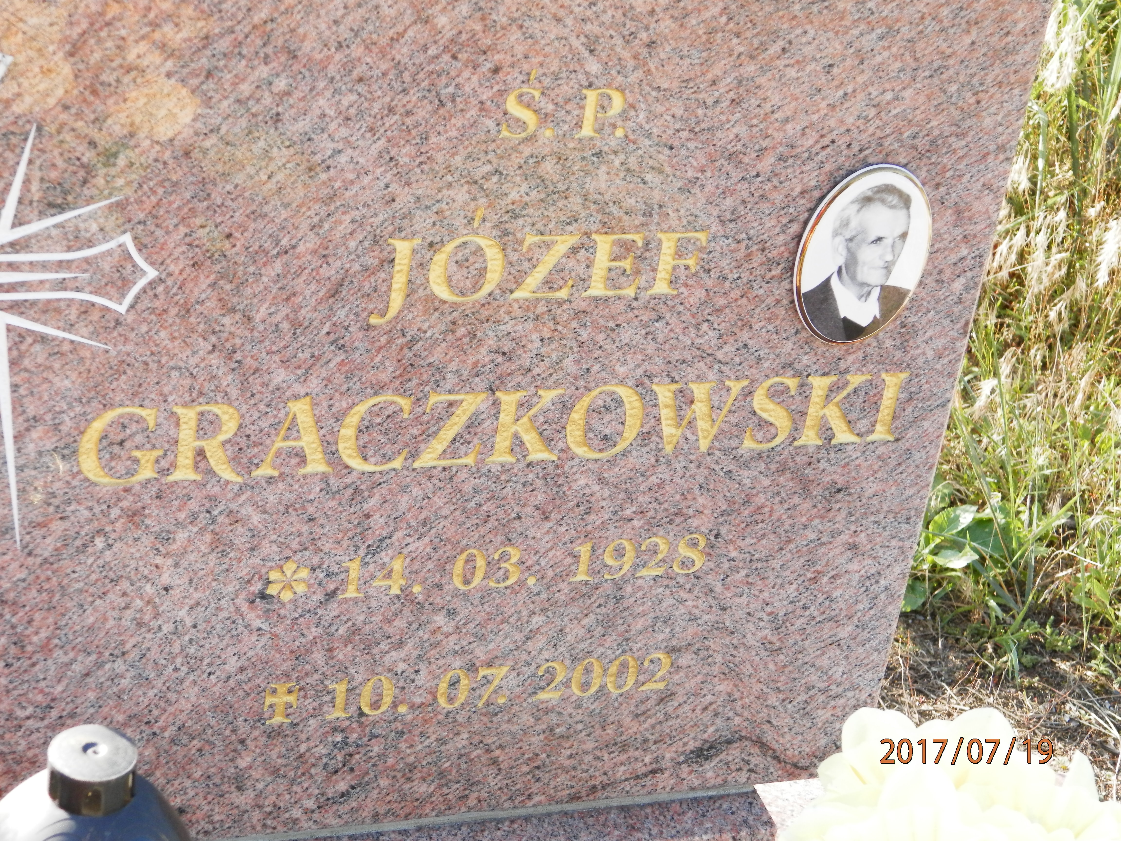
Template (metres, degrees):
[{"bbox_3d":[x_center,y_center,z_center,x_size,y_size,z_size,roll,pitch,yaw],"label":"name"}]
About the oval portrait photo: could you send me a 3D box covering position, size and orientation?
[{"bbox_3d":[0.182,-0.099,1.593,0.090,0.120,0.011,-3,31,-22],"label":"oval portrait photo"}]

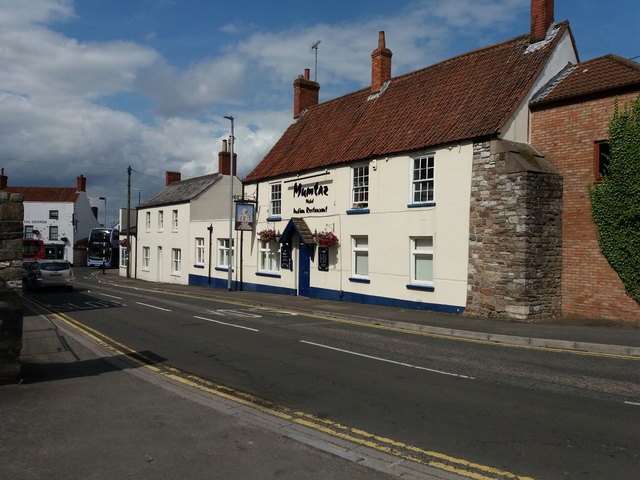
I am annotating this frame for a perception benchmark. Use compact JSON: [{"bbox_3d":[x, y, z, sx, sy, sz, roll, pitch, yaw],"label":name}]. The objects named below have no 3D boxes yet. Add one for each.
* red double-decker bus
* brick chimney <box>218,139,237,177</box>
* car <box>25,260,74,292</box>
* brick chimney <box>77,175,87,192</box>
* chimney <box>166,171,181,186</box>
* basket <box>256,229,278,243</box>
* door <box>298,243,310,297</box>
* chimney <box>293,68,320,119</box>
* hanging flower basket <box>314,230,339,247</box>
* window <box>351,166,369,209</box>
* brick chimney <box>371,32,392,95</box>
[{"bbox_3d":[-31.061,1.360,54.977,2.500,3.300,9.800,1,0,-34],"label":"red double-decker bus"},{"bbox_3d":[-5.731,-5.170,32.230,1.080,2.440,0.580,1,0,-38],"label":"brick chimney"},{"bbox_3d":[-15.043,1.885,28.739,1.770,1.620,4.350,1,0,-36],"label":"car"},{"bbox_3d":[-28.158,-6.666,61.300,0.800,1.950,0.850,1,0,-2],"label":"brick chimney"},{"bbox_3d":[-11.057,-4.556,39.136,1.000,1.140,0.460,1,0,-38],"label":"chimney"},{"bbox_3d":[-2.269,-0.181,22.289,0.760,0.570,0.840,1,0,-35],"label":"basket"},{"bbox_3d":[-0.592,1.226,20.641,0.080,2.053,0.860,1,0,-35],"label":"door"},{"bbox_3d":[-0.678,-7.363,26.212,1.270,2.620,0.600,1,0,-35],"label":"chimney"},{"bbox_3d":[0.271,-0.025,18.723,0.760,0.580,0.820,1,0,-35],"label":"hanging flower basket"},{"bbox_3d":[1.395,-1.821,17.884,0.120,1.481,0.940,1,0,-35],"label":"window"},{"bbox_3d":[2.525,-7.202,21.152,0.680,2.670,0.620,1,0,-35],"label":"brick chimney"}]

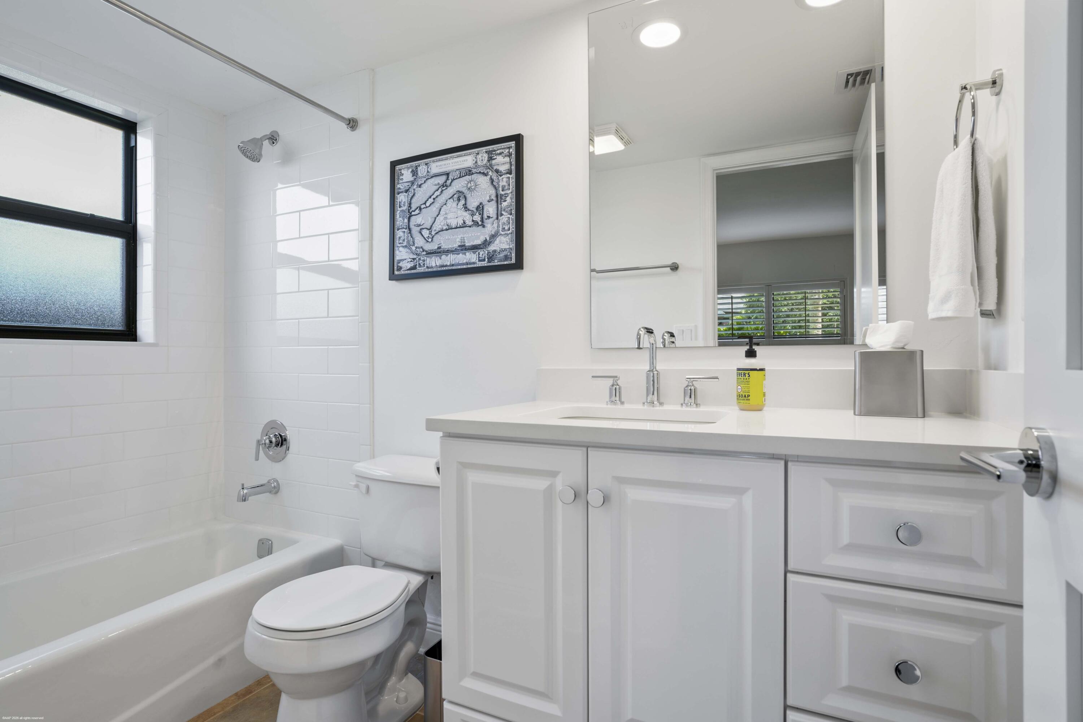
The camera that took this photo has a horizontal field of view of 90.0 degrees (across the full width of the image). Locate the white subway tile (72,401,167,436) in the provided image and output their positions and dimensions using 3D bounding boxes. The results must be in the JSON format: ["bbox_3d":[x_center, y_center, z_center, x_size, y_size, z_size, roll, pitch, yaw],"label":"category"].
[{"bbox_3d":[-1.601,0.217,2.072,0.009,0.108,0.324,0,0,26],"label":"white subway tile"}]

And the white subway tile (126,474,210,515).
[{"bbox_3d":[-1.520,0.546,2.200,0.009,0.108,0.318,0,0,26],"label":"white subway tile"}]

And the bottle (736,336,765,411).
[{"bbox_3d":[0.524,0.032,1.353,0.067,0.186,0.067,0,0,11],"label":"bottle"}]

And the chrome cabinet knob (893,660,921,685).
[{"bbox_3d":[0.552,0.464,0.818,0.035,0.035,0.027,0,0,26],"label":"chrome cabinet knob"}]

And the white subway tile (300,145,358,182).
[{"bbox_3d":[-0.805,-0.749,2.058,0.312,0.105,0.009,0,0,26],"label":"white subway tile"}]

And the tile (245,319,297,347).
[{"bbox_3d":[-1.122,-0.113,2.267,0.318,0.108,0.009,0,0,26],"label":"tile"}]

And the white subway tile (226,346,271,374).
[{"bbox_3d":[-1.254,-0.005,2.319,0.312,0.107,0.010,0,0,26],"label":"white subway tile"}]

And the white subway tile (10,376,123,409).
[{"bbox_3d":[-1.635,0.105,1.883,0.010,0.106,0.312,0,0,26],"label":"white subway tile"}]

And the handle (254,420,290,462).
[{"bbox_3d":[-1.119,0.333,2.196,0.177,0.177,0.093,0,0,26],"label":"handle"}]

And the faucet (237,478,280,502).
[{"bbox_3d":[-1.139,0.519,2.181,0.064,0.074,0.150,0,0,26],"label":"faucet"}]

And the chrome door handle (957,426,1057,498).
[{"bbox_3d":[0.435,0.097,0.497,0.065,0.066,0.138,0,0,26],"label":"chrome door handle"}]

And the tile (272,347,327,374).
[{"bbox_3d":[-0.970,-0.004,2.180,0.315,0.107,0.010,0,0,26],"label":"tile"}]

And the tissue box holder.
[{"bbox_3d":[0.748,0.047,1.171,0.123,0.137,0.123,0,0,26],"label":"tissue box holder"}]

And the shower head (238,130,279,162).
[{"bbox_3d":[-1.115,-0.855,2.124,0.092,0.153,0.150,0,0,26],"label":"shower head"}]

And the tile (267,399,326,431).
[{"bbox_3d":[-0.971,0.214,2.181,0.315,0.107,0.010,0,0,26],"label":"tile"}]

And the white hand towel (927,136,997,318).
[{"bbox_3d":[0.807,-0.243,1.045,0.074,0.314,0.211,0,0,26],"label":"white hand towel"}]

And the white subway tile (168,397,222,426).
[{"bbox_3d":[-1.444,0.211,2.268,0.010,0.106,0.230,0,0,26],"label":"white subway tile"}]

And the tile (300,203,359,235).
[{"bbox_3d":[-0.835,-0.552,2.123,0.318,0.108,0.009,0,0,26],"label":"tile"}]

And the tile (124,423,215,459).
[{"bbox_3d":[-1.506,0.322,2.180,0.010,0.107,0.315,0,0,26],"label":"tile"}]

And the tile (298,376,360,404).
[{"bbox_3d":[-0.819,0.106,2.092,0.319,0.106,0.010,0,0,26],"label":"tile"}]

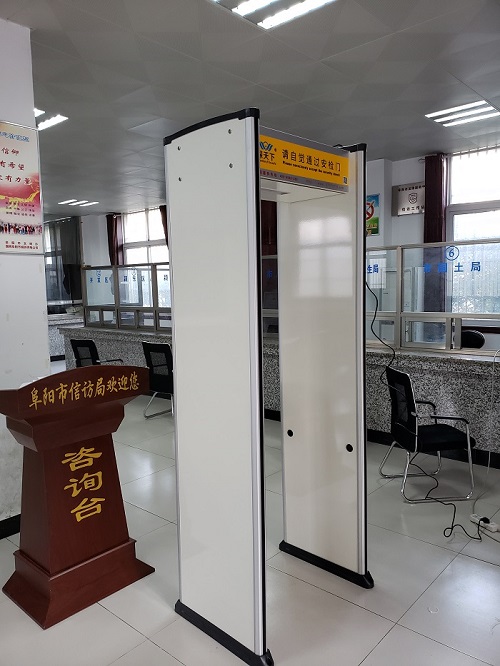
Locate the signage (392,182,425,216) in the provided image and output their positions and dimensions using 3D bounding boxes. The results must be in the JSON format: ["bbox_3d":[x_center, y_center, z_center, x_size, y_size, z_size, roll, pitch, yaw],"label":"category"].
[{"bbox_3d":[2.150,-1.779,6.610,0.600,0.400,0.025,3,7,42],"label":"signage"}]

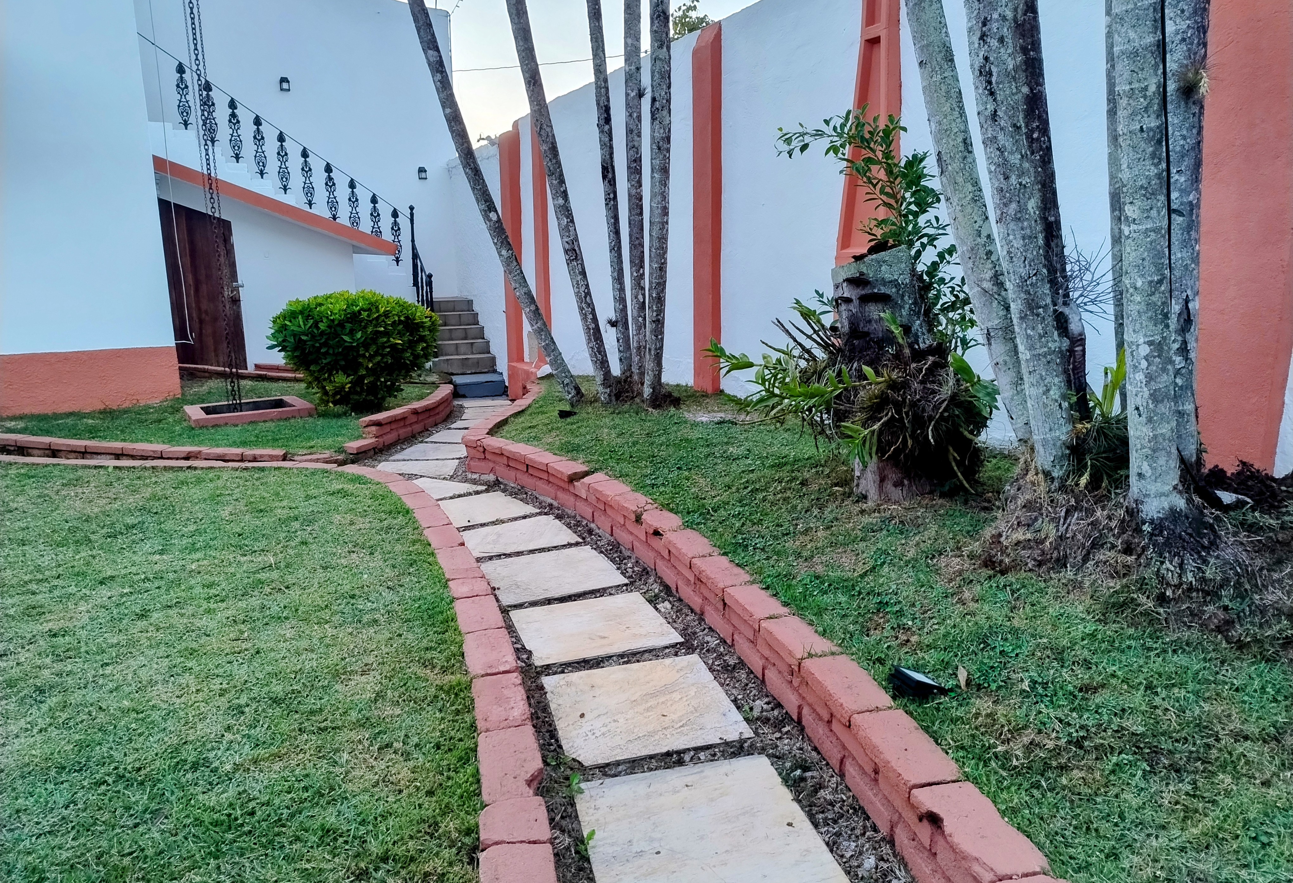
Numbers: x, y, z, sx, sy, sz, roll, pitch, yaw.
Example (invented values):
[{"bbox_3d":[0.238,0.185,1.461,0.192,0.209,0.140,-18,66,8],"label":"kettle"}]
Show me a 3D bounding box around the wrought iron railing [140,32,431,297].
[{"bbox_3d":[-4.069,-2.876,10.177,3.000,3.200,1.100,-6,12,-24],"label":"wrought iron railing"}]

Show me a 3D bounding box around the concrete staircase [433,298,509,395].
[{"bbox_3d":[-2.388,-1.198,11.135,0.820,1.050,2.200,-5,12,-20],"label":"concrete staircase"}]

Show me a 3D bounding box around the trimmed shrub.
[{"bbox_3d":[-2.480,-0.791,7.600,1.360,0.980,1.300,-5,12,-20],"label":"trimmed shrub"}]

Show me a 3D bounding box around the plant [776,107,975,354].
[{"bbox_3d":[1.075,-0.981,4.200,0.880,1.100,0.750,-1,11,0],"label":"plant"}]

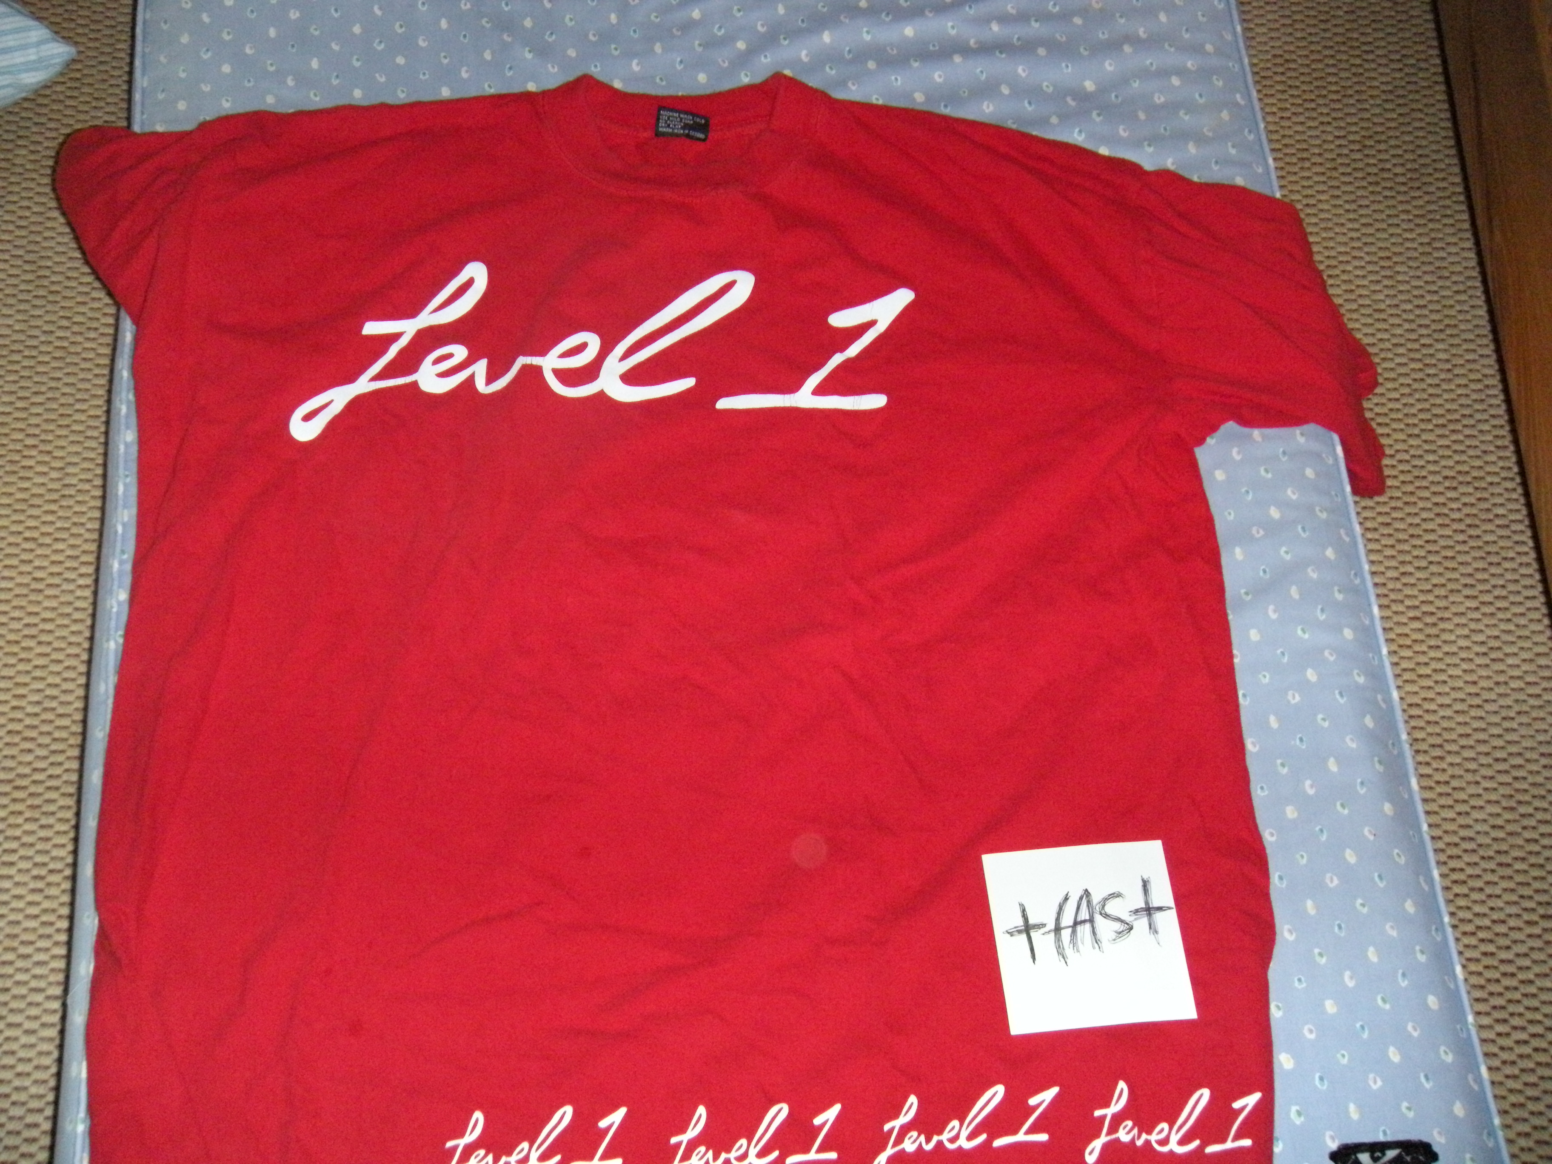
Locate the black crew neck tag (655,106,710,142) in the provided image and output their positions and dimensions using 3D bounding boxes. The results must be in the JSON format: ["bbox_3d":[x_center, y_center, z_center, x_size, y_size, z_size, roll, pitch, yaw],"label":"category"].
[{"bbox_3d":[-0.055,-0.270,1.462,0.031,0.001,0.021,8,61,3],"label":"black crew neck tag"}]

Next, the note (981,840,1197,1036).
[{"bbox_3d":[0.154,0.175,1.218,0.091,0.001,0.094,-5,61,-4],"label":"note"}]

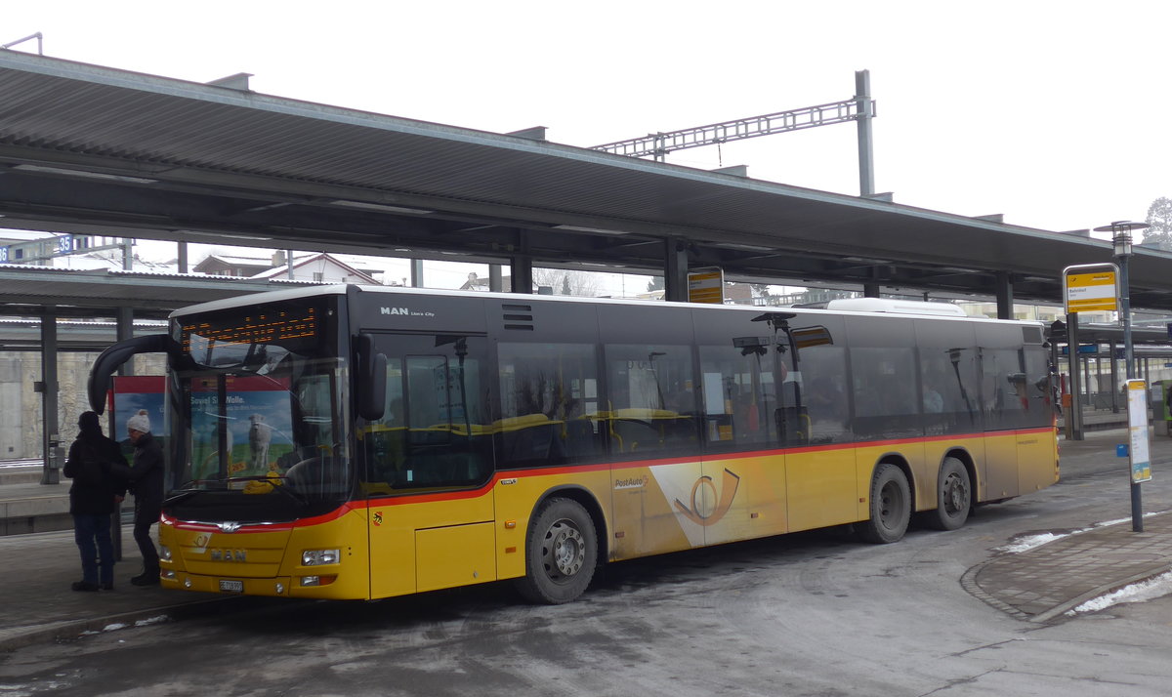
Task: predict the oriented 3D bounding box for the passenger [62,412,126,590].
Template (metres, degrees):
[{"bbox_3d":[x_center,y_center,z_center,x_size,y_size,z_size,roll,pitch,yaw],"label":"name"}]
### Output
[{"bbox_3d":[-4.828,1.486,14.599,0.550,1.728,0.430,-1,-3,-30],"label":"passenger"}]

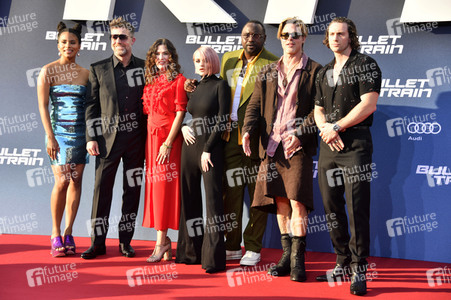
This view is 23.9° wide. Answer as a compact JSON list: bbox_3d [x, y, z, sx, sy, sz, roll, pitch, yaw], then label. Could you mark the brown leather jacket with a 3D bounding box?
[{"bbox_3d":[0.408,-0.301,7.547,0.550,0.710,0.340,2,5,12],"label":"brown leather jacket"}]

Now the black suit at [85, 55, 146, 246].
[{"bbox_3d":[-0.846,0.008,8.294,0.520,1.490,0.340,1,5,3],"label":"black suit"}]

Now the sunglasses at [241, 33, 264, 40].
[{"bbox_3d":[0.217,-0.883,8.300,0.147,0.050,0.145,2,4,16],"label":"sunglasses"}]

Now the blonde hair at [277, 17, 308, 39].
[{"bbox_3d":[0.474,-0.857,7.477,0.200,0.170,0.230,1,5,10],"label":"blonde hair"}]

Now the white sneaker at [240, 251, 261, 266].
[{"bbox_3d":[0.195,0.803,8.136,0.112,0.110,0.300,2,5,20],"label":"white sneaker"}]

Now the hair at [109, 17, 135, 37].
[{"bbox_3d":[-0.797,-0.953,8.208,0.175,0.150,0.200,2,5,17],"label":"hair"}]

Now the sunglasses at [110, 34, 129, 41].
[{"bbox_3d":[-0.812,-0.866,8.187,0.145,0.045,0.130,2,5,17],"label":"sunglasses"}]

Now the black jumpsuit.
[{"bbox_3d":[-0.163,0.178,7.887,0.400,1.440,0.330,4,6,30],"label":"black jumpsuit"}]

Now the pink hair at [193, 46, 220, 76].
[{"bbox_3d":[-0.142,-0.677,8.100,0.195,0.225,0.220,2,4,25],"label":"pink hair"}]

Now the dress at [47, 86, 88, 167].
[{"bbox_3d":[-1.235,-0.197,8.319,0.340,0.625,0.250,1,5,0],"label":"dress"}]

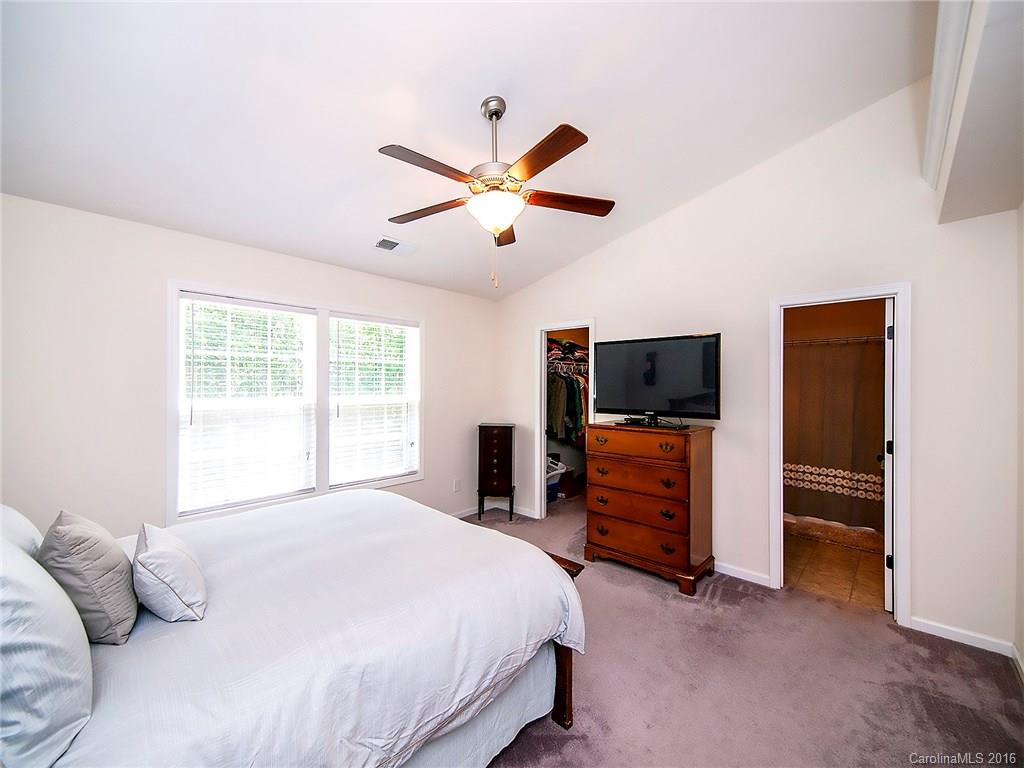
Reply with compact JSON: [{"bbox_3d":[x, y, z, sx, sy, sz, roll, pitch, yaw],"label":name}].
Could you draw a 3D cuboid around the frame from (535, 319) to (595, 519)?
[{"bbox_3d":[0.560,0.430,4.298,0.745,2.100,0.140,0,0,43],"label":"frame"}]

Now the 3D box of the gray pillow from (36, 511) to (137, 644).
[{"bbox_3d":[-1.257,0.560,1.232,0.370,0.380,0.170,0,19,43],"label":"gray pillow"}]

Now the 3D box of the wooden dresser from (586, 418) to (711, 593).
[{"bbox_3d":[1.092,0.915,3.348,0.885,1.130,0.450,0,0,43],"label":"wooden dresser"}]

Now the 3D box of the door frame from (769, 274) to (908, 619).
[{"bbox_3d":[2.171,0.430,2.789,0.740,2.100,0.140,0,0,43],"label":"door frame"}]

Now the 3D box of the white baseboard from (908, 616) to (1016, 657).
[{"bbox_3d":[2.550,1.444,2.361,0.395,0.073,0.018,0,0,43],"label":"white baseboard"}]

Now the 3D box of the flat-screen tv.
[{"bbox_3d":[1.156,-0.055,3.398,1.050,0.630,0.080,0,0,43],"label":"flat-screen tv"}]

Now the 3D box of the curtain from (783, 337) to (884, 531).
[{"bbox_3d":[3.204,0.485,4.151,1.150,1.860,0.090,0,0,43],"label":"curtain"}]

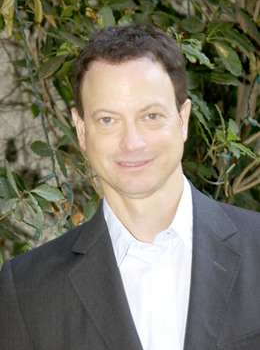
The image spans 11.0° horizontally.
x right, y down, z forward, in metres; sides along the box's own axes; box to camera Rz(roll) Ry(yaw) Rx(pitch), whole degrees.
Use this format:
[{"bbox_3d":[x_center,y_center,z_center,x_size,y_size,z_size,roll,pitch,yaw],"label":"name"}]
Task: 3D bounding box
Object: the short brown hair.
[{"bbox_3d":[0.000,-0.127,1.940,0.160,0.172,0.195,-4,2,-2],"label":"short brown hair"}]

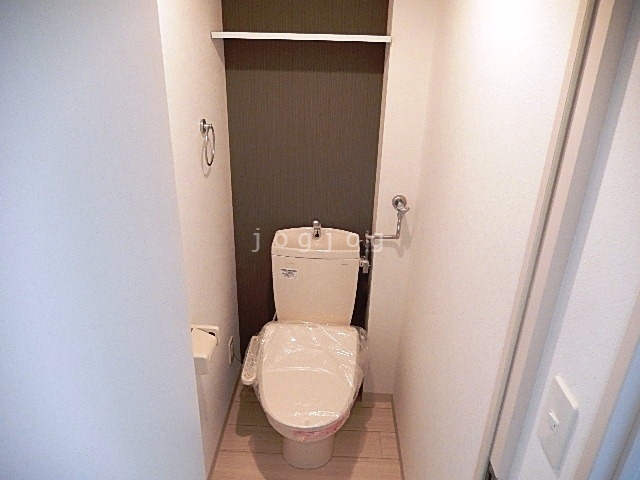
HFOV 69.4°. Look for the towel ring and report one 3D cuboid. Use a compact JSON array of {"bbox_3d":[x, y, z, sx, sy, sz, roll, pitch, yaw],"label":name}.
[{"bbox_3d":[-0.388,-0.340,1.634,0.044,0.168,0.148,2,24,2],"label":"towel ring"}]

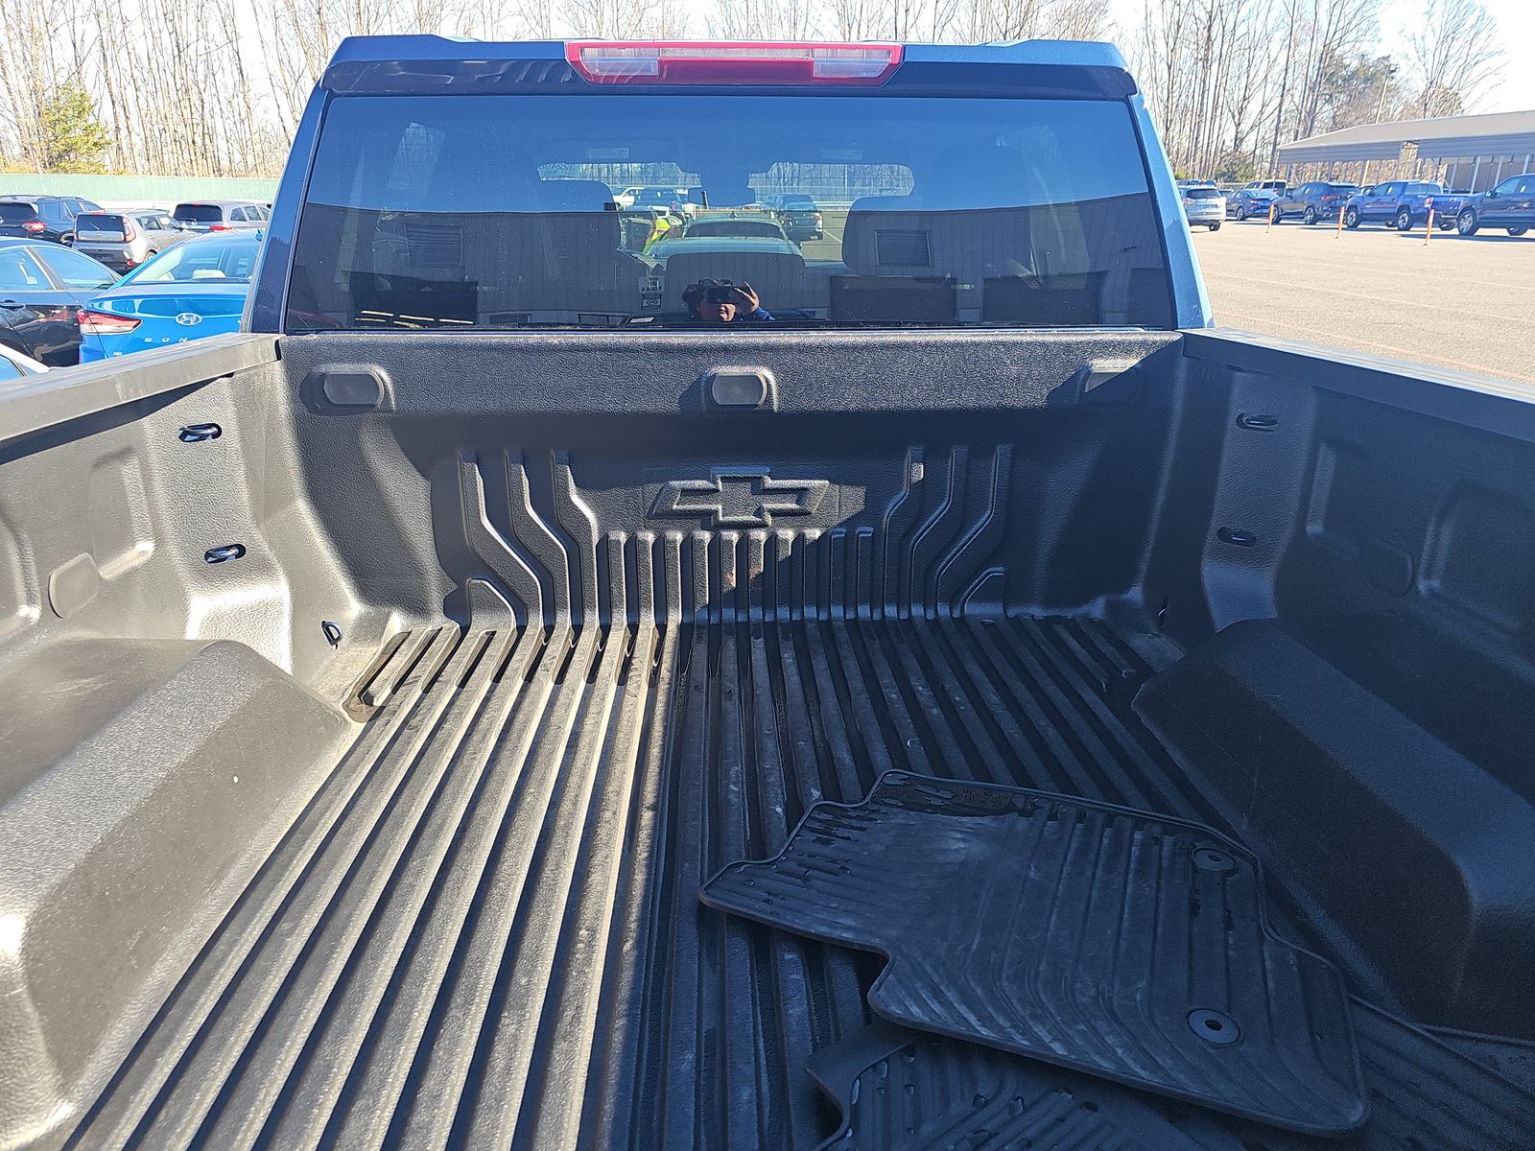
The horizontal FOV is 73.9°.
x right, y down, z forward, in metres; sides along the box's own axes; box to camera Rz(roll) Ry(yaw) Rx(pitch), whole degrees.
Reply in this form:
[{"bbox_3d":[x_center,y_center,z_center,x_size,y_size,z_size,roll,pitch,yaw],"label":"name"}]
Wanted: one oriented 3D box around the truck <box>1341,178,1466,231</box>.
[{"bbox_3d":[25.027,-14.535,39.898,1.920,1.810,5.420,-1,20,-4],"label":"truck"}]

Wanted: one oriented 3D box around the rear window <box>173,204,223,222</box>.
[{"bbox_3d":[-16.058,-10.226,28.800,1.380,0.500,0.100,-2,0,-5],"label":"rear window"}]

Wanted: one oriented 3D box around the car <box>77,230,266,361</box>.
[{"bbox_3d":[-3.963,-2.333,9.049,1.870,1.470,4.850,-1,20,-2],"label":"car"}]

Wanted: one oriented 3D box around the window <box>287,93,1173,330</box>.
[{"bbox_3d":[-0.057,-0.692,1.971,1.750,0.430,0.060,-1,15,-3],"label":"window"}]

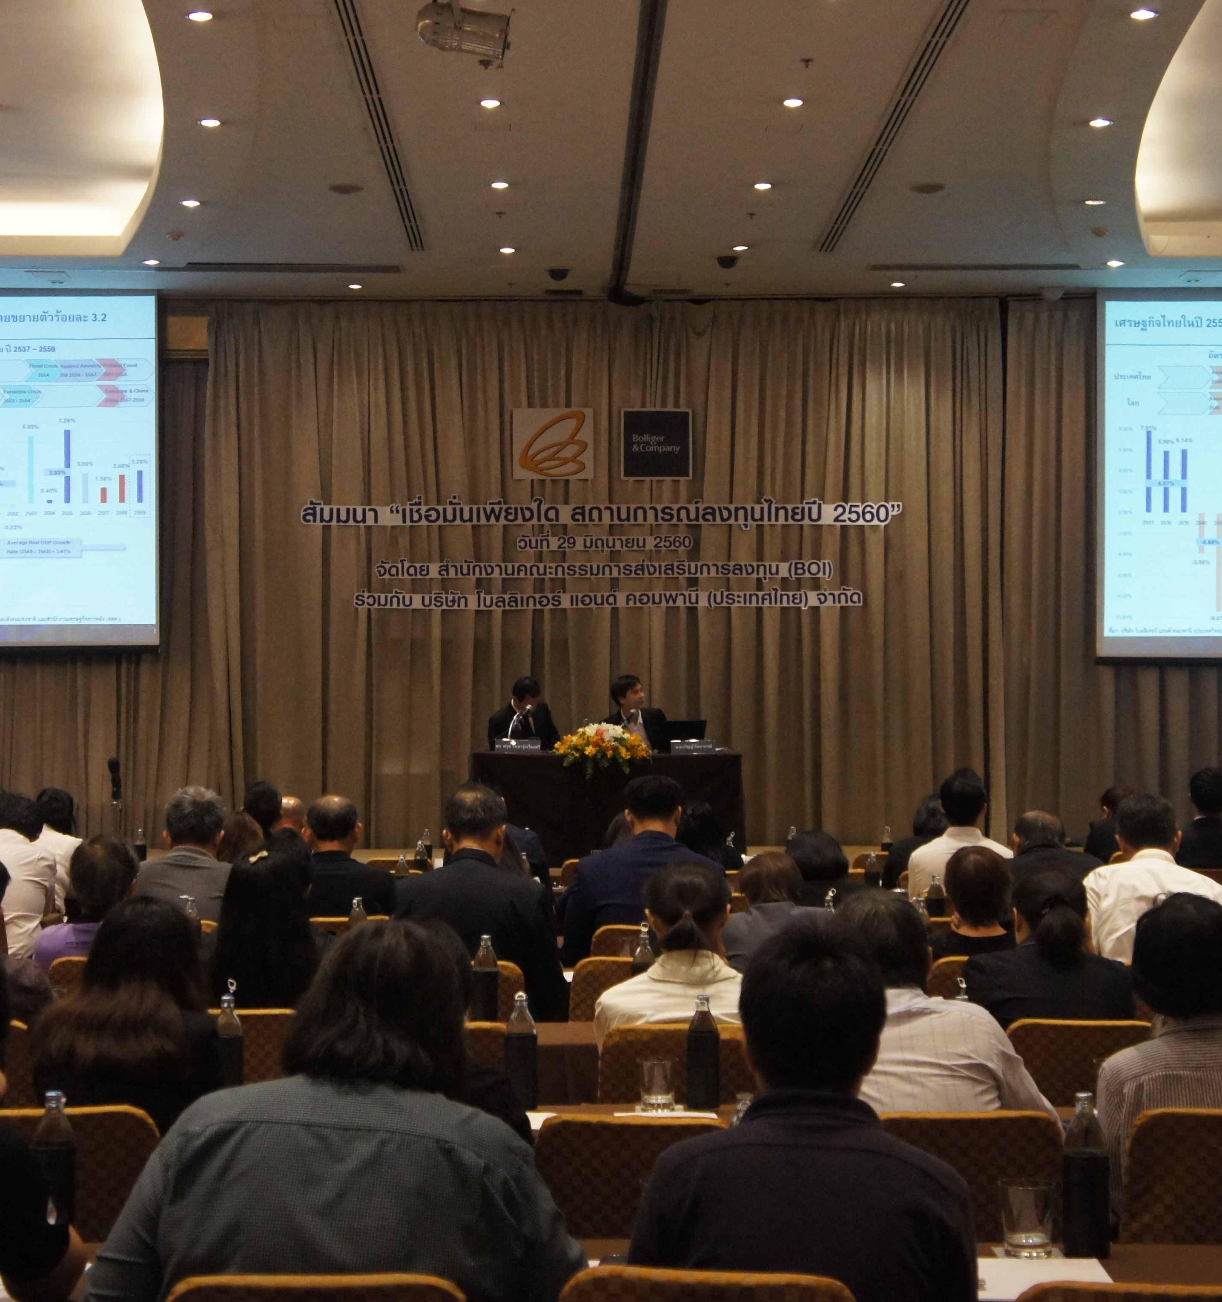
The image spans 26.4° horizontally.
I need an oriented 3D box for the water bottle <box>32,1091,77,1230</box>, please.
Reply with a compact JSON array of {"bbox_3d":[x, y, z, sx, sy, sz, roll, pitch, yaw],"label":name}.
[{"bbox_3d":[-0.837,0.783,3.922,0.069,0.240,0.069,0,-1,0],"label":"water bottle"}]

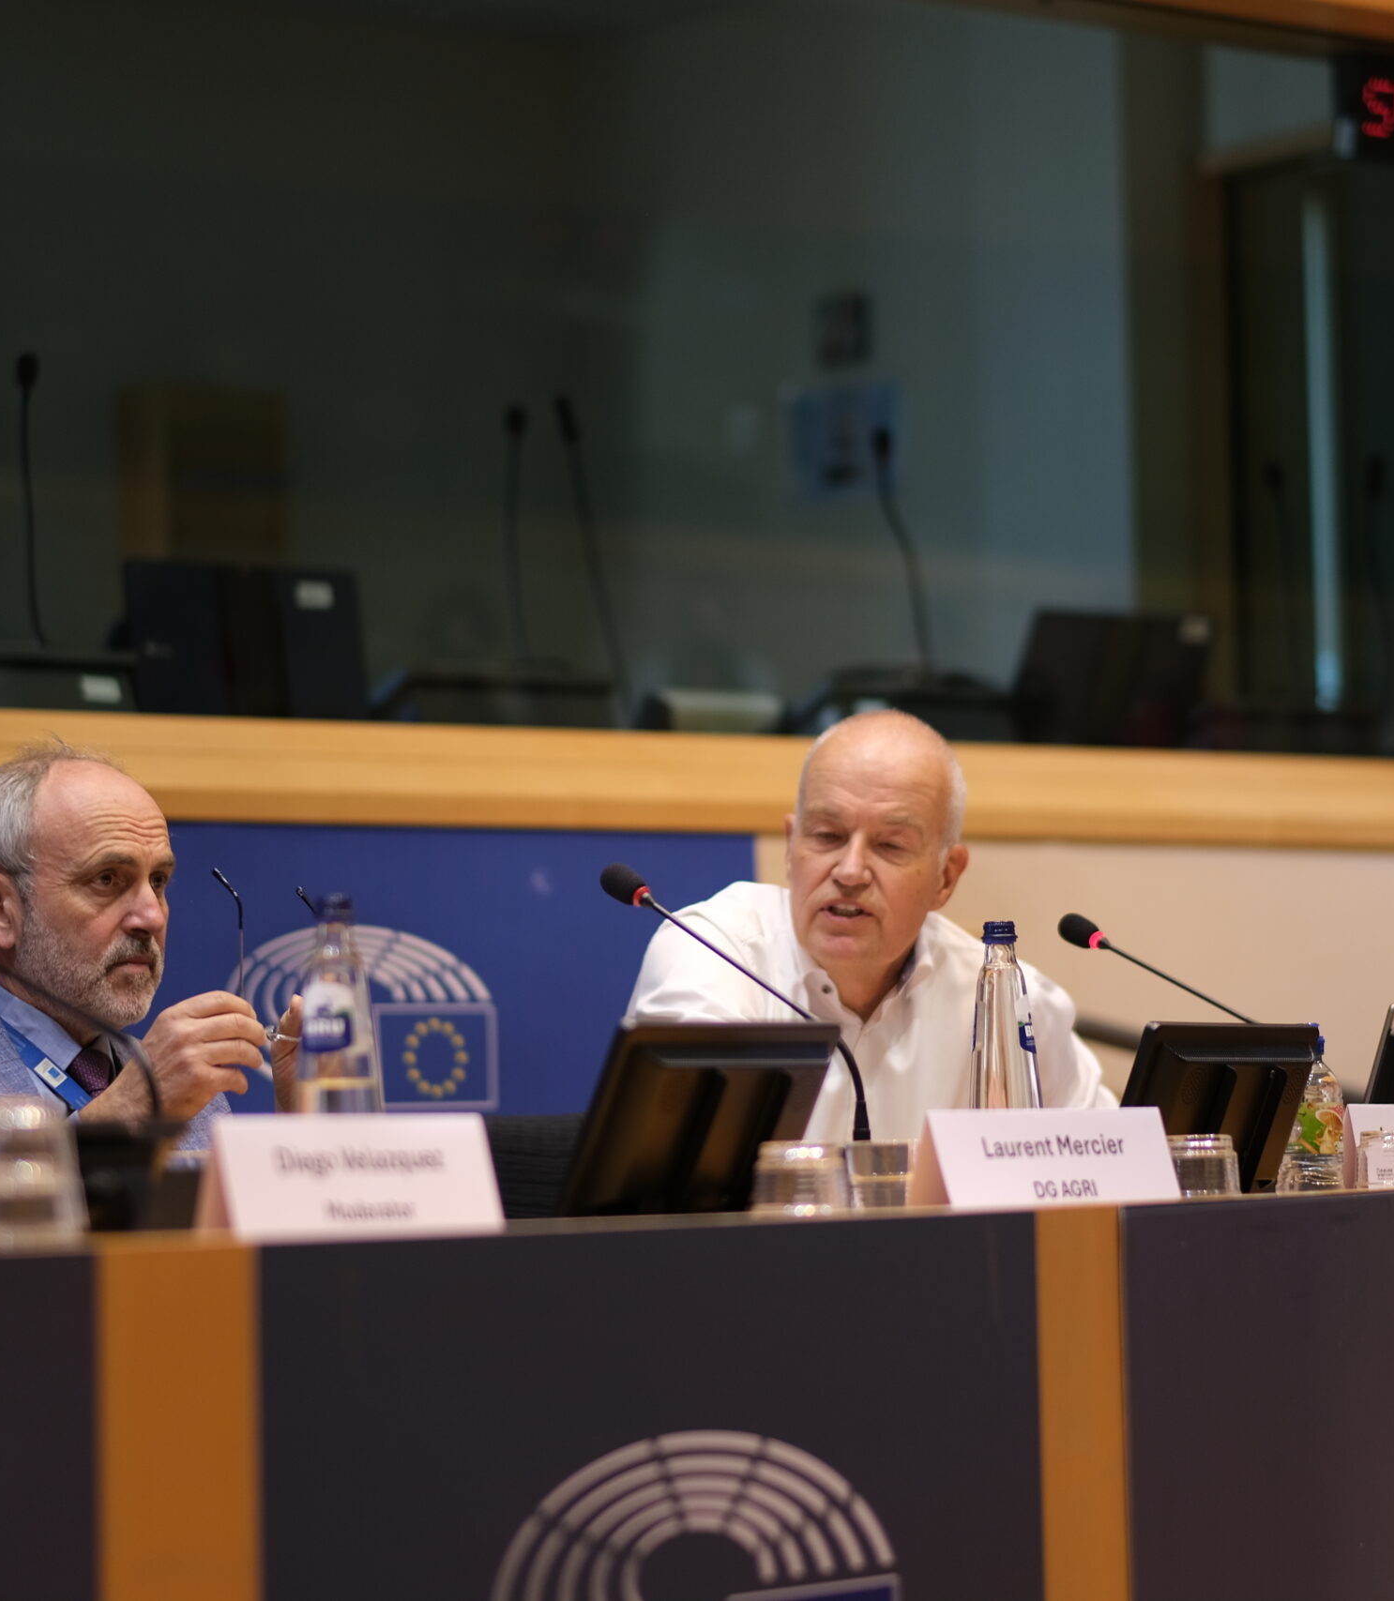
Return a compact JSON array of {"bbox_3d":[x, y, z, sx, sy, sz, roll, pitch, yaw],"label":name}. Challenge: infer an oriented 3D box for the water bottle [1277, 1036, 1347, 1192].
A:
[{"bbox_3d":[0.593,0.296,5.425,0.067,0.165,0.067,-1,-4,0],"label":"water bottle"}]

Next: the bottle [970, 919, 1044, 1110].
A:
[{"bbox_3d":[0.266,0.227,4.838,0.071,0.246,0.071,-1,-4,0],"label":"bottle"}]

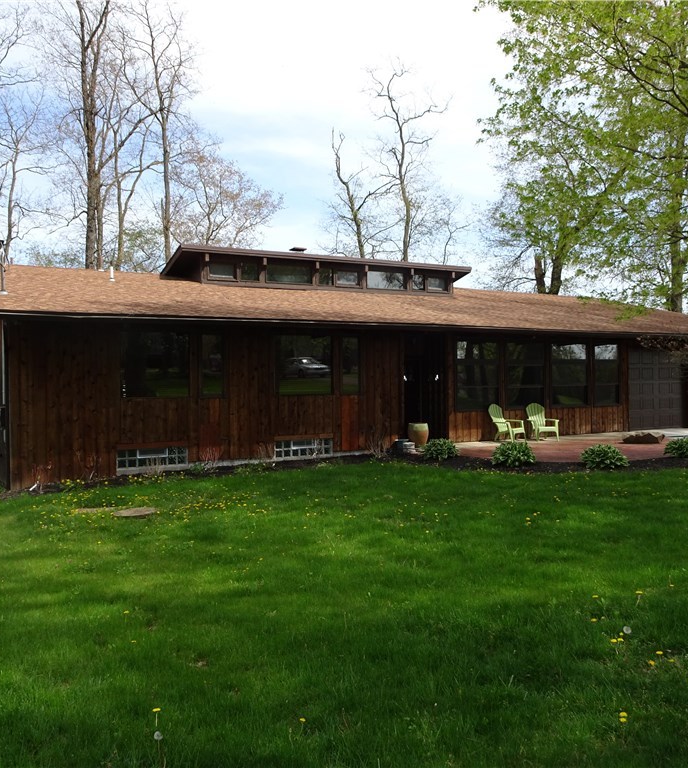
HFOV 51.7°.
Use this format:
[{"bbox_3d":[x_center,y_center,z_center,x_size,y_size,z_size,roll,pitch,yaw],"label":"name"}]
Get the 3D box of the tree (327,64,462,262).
[{"bbox_3d":[2.650,-6.900,36.450,7.000,19.060,6.500,-1,0,0],"label":"tree"}]

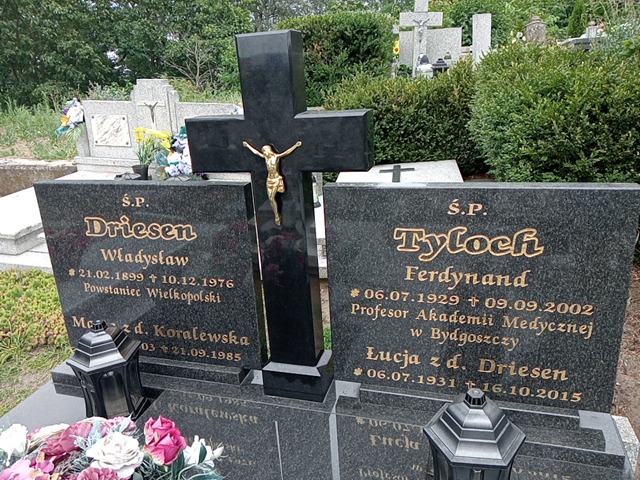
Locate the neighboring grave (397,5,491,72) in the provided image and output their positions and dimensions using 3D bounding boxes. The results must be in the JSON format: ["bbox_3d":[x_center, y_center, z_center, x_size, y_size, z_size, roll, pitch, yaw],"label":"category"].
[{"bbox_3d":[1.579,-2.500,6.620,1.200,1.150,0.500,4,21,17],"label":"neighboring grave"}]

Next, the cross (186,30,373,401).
[{"bbox_3d":[-0.100,-0.021,1.488,0.504,1.060,0.129,3,22,17],"label":"cross"}]

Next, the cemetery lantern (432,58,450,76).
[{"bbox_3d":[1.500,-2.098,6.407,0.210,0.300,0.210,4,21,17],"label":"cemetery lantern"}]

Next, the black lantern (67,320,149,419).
[{"bbox_3d":[-0.668,0.405,1.641,0.195,0.323,0.214,-2,21,6],"label":"black lantern"}]

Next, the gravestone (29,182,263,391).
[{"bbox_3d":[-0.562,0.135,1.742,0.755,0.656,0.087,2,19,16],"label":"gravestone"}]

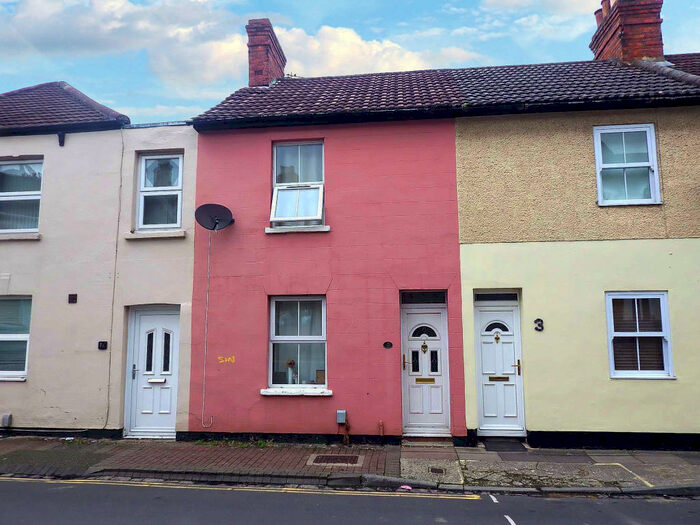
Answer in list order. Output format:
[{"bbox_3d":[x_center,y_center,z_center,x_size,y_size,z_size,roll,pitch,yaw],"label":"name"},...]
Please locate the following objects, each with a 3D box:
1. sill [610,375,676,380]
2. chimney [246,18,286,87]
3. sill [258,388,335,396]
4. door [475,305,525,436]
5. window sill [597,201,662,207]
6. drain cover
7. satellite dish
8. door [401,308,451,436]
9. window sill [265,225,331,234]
[{"bbox_3d":[4.395,1.732,7.606,0.941,0.052,0.111,-1,-7,6],"label":"sill"},{"bbox_3d":[-2.083,-4.875,12.753,0.584,1.712,1.611,-1,-7,6],"label":"chimney"},{"bbox_3d":[-0.846,2.090,8.187,1.183,0.096,0.181,-1,-7,6],"label":"sill"},{"bbox_3d":[2.361,1.699,7.975,0.741,2.008,0.081,-1,-7,6],"label":"door"},{"bbox_3d":[4.375,-0.908,7.938,0.973,0.052,0.111,-1,-7,6],"label":"window sill"},{"bbox_3d":[-0.182,2.810,7.133,0.614,0.035,0.453,-1,-7,6],"label":"drain cover"},{"bbox_3d":[-2.243,-0.754,8.398,0.600,0.500,0.420,3,-18,-22],"label":"satellite dish"},{"bbox_3d":[1.210,1.740,8.104,0.753,2.018,0.081,-1,-7,6],"label":"door"},{"bbox_3d":[-0.863,-0.537,8.517,1.108,0.094,0.181,-1,-7,6],"label":"window sill"}]

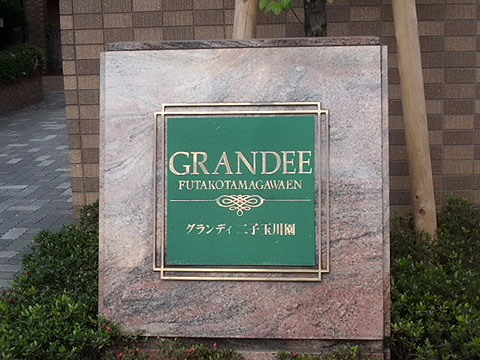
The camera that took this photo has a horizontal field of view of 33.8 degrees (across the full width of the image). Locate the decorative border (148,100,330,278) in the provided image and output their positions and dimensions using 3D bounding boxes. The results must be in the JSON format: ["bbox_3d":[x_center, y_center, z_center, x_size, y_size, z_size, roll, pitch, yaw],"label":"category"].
[{"bbox_3d":[0.002,0.037,2.666,0.602,0.602,0.030,0,-4,6],"label":"decorative border"}]

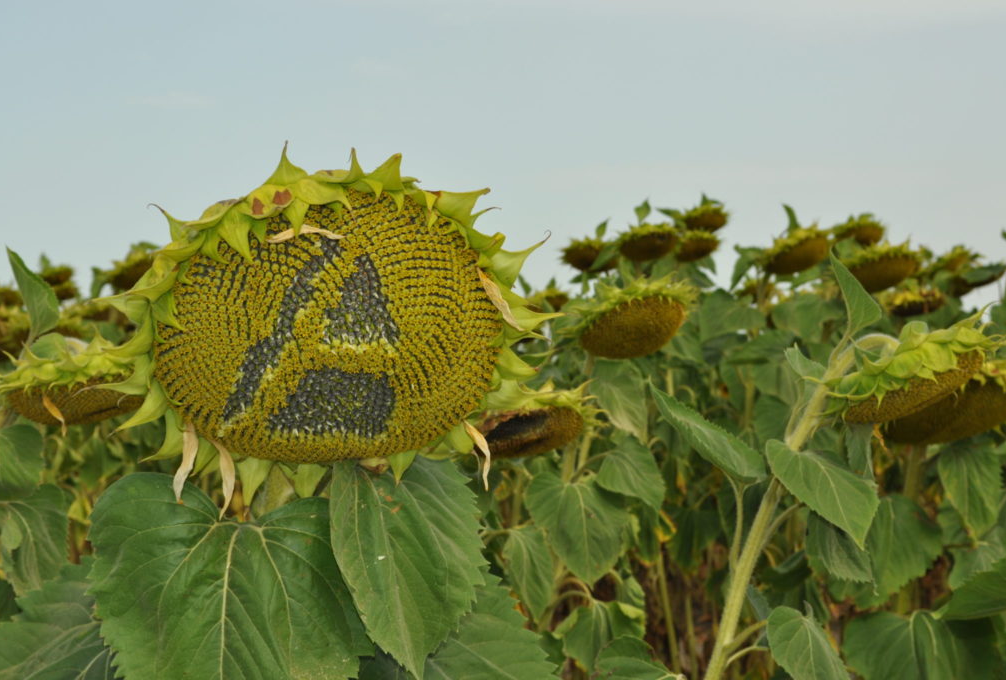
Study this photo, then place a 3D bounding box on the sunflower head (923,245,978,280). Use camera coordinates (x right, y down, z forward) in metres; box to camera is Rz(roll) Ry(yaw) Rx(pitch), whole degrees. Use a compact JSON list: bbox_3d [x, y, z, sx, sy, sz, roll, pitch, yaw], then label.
[{"bbox_3d":[1.781,-0.316,7.139,0.220,0.079,0.209,-22,-34,0],"label":"sunflower head"}]

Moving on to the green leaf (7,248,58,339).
[{"bbox_3d":[-0.672,-0.065,2.550,0.070,0.140,0.045,-17,-6,-19],"label":"green leaf"}]

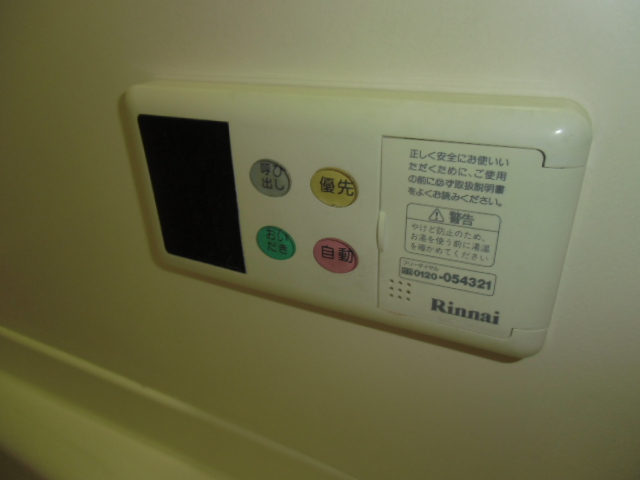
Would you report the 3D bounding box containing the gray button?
[{"bbox_3d":[-0.022,-0.025,0.185,0.020,0.016,0.003,11,29,24],"label":"gray button"}]

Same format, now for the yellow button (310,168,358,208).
[{"bbox_3d":[0.005,-0.020,0.173,0.020,0.016,0.003,11,29,24],"label":"yellow button"}]

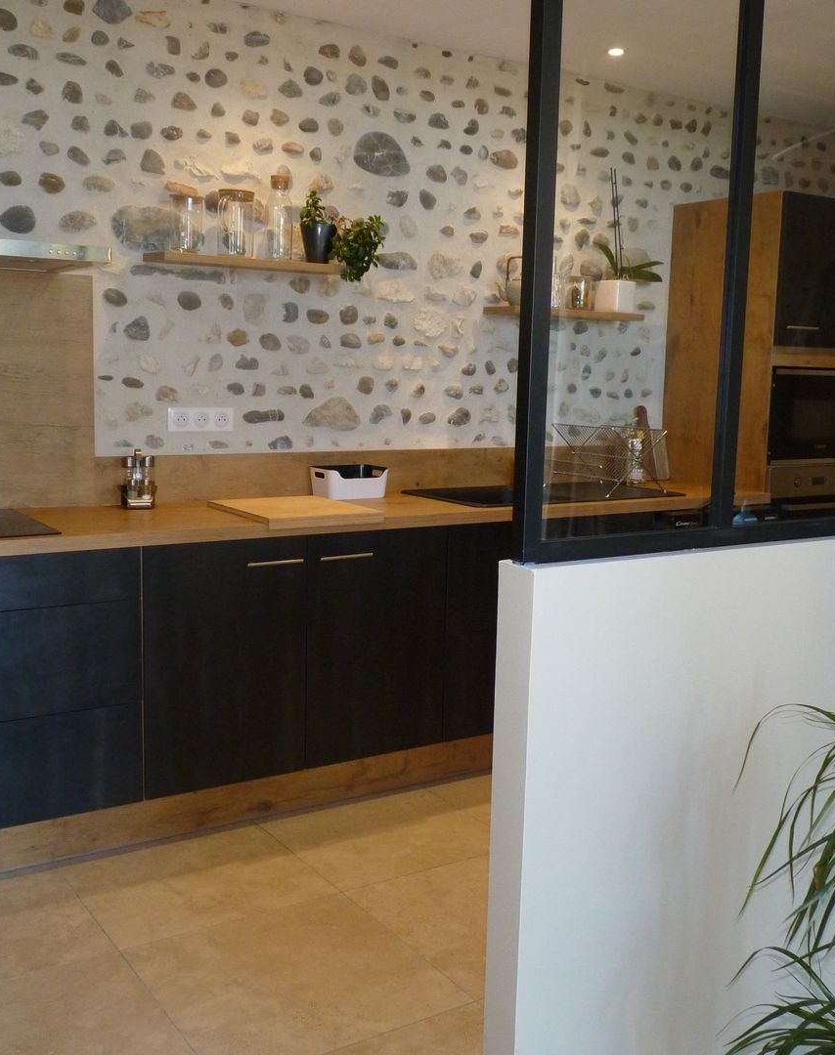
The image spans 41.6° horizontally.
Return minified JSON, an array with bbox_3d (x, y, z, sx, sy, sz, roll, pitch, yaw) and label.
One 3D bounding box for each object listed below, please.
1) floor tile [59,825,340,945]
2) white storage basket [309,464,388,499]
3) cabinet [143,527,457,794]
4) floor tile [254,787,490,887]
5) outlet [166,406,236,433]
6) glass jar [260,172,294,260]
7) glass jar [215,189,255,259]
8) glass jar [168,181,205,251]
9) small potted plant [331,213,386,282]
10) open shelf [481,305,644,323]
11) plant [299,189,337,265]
[{"bbox_3d":[-0.598,0.934,2.928,0.588,0.010,0.570,-4,9,-33],"label":"floor tile"},{"bbox_3d":[-0.243,-0.160,3.887,0.235,0.105,0.170,-4,9,-33],"label":"white storage basket"},{"bbox_3d":[-0.493,0.343,3.531,1.010,0.713,0.590,-4,9,-33],"label":"cabinet"},{"bbox_3d":[-0.095,0.911,3.262,0.595,0.010,0.542,-4,9,-33],"label":"floor tile"},{"bbox_3d":[-0.717,-0.359,3.659,0.227,0.079,0.014,-4,9,-33],"label":"outlet"},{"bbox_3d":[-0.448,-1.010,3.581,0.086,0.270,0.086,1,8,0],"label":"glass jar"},{"bbox_3d":[-0.583,-0.979,3.526,0.117,0.212,0.122,1,8,0],"label":"glass jar"},{"bbox_3d":[-0.721,-0.967,3.442,0.115,0.213,0.115,1,8,0],"label":"glass jar"},{"bbox_3d":[-0.199,-0.948,3.719,0.175,0.225,0.165,-4,9,-33],"label":"small potted plant"},{"bbox_3d":[0.589,-0.846,4.348,0.670,0.029,0.190,-4,9,-33],"label":"open shelf"},{"bbox_3d":[-0.336,-0.993,3.634,0.125,0.238,0.120,1,8,0],"label":"plant"}]

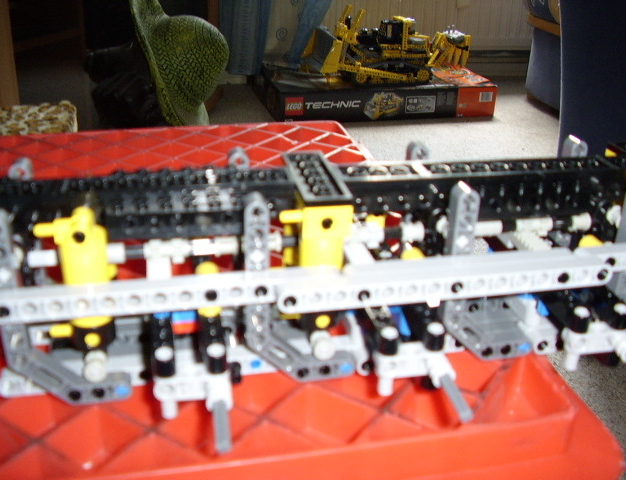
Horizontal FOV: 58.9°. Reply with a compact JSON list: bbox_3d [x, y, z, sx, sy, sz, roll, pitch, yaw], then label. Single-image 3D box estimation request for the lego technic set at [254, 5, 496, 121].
[{"bbox_3d":[0.163,-0.517,1.560,0.580,0.268,0.401,-4,26,-11],"label":"lego technic set"}]

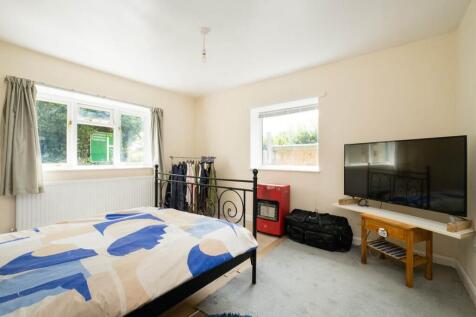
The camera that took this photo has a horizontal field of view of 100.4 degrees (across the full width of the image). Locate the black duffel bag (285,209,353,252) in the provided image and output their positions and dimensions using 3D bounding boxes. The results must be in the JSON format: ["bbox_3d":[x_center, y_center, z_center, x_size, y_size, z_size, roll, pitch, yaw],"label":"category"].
[{"bbox_3d":[1.067,0.943,2.674,0.820,0.375,0.310,0,1,36],"label":"black duffel bag"}]

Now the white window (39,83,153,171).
[{"bbox_3d":[-1.995,-0.345,2.858,0.150,1.040,1.540,0,1,36],"label":"white window"}]

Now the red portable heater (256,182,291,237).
[{"bbox_3d":[0.529,0.758,3.014,0.410,0.740,0.370,0,1,36],"label":"red portable heater"}]

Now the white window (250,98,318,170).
[{"bbox_3d":[0.728,-0.332,3.168,1.130,1.050,0.150,0,1,36],"label":"white window"}]

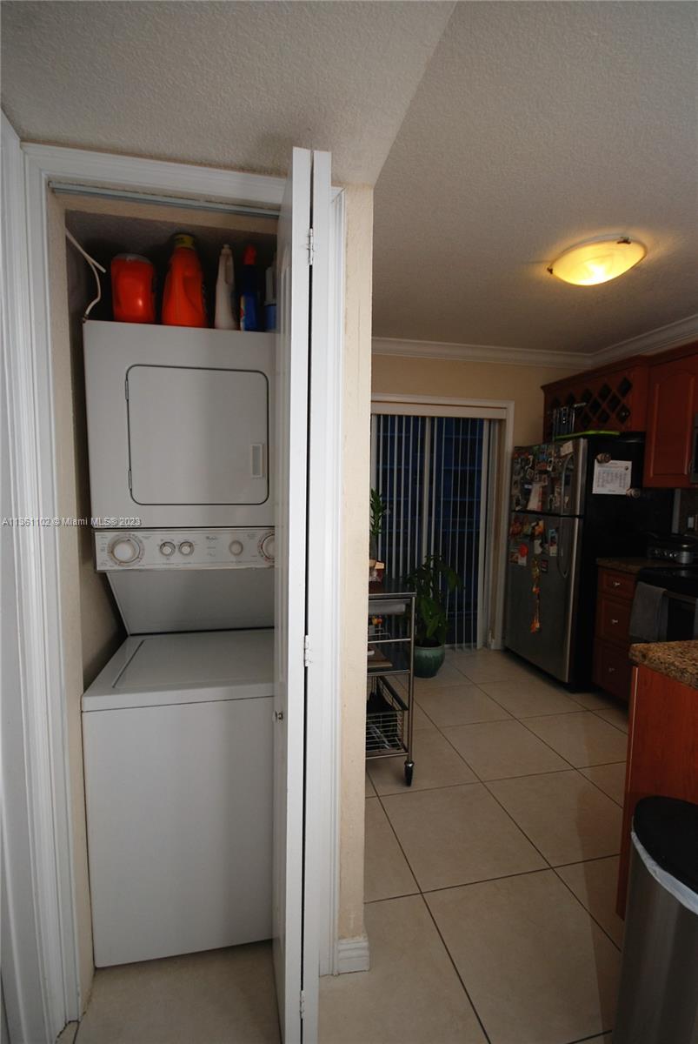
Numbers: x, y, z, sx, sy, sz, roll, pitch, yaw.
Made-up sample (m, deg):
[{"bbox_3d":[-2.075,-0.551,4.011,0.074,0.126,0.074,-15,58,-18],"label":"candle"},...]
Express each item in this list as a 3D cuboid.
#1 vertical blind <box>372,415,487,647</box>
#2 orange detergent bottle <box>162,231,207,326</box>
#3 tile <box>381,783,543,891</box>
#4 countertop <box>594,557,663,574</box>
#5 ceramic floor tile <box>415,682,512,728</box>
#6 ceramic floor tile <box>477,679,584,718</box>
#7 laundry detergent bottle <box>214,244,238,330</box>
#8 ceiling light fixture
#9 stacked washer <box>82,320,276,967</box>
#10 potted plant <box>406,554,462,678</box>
[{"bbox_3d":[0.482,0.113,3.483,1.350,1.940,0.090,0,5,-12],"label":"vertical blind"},{"bbox_3d":[-0.485,-0.691,1.290,0.120,0.306,0.180,0,4,-14],"label":"orange detergent bottle"},{"bbox_3d":[0.439,1.253,1.769,0.490,0.010,0.490,0,5,-12],"label":"tile"},{"bbox_3d":[2.033,0.292,2.872,0.635,0.040,0.321,0,4,-14],"label":"countertop"},{"bbox_3d":[0.731,1.202,2.848,0.509,0.010,0.488,0,4,-14],"label":"ceramic floor tile"},{"bbox_3d":[1.216,1.169,2.900,0.490,0.010,0.490,0,5,-12],"label":"ceramic floor tile"},{"bbox_3d":[-0.367,-0.677,1.293,0.065,0.281,0.115,0,4,-14],"label":"laundry detergent bottle"},{"bbox_3d":[1.125,-1.186,2.000,0.405,0.110,0.405,0,5,-12],"label":"ceiling light fixture"},{"bbox_3d":[-0.510,0.338,1.586,0.604,1.822,0.710,0,5,-13],"label":"stacked washer"},{"bbox_3d":[0.631,0.682,3.236,0.460,0.890,0.420,0,5,-12],"label":"potted plant"}]

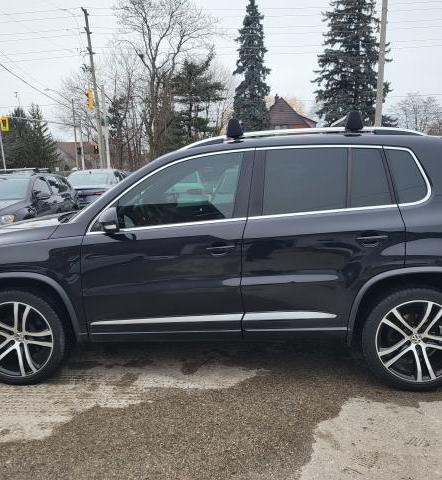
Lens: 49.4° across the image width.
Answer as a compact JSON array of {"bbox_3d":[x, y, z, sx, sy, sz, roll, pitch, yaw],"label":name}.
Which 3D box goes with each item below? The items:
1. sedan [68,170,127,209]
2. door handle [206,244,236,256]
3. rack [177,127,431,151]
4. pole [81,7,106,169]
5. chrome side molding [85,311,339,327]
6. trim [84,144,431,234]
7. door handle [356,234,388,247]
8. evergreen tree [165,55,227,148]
[{"bbox_3d":[-3.926,-1.521,15.434,1.820,1.470,4.750,-2,9,0],"label":"sedan"},{"bbox_3d":[0.000,0.061,3.003,0.195,0.050,0.050,-1,9,6],"label":"door handle"},{"bbox_3d":[0.512,-0.669,3.157,1.610,0.115,0.070,-1,9,6],"label":"rack"},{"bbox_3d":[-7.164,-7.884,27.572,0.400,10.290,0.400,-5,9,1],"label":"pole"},{"bbox_3d":[-0.068,0.500,3.063,1.585,0.070,0.030,-1,9,6],"label":"chrome side molding"},{"bbox_3d":[0.188,-0.317,3.047,2.200,0.520,0.200,-1,9,5],"label":"trim"},{"bbox_3d":[0.913,0.000,2.907,0.195,0.050,0.050,-1,9,6],"label":"door handle"},{"bbox_3d":[-1.632,-9.227,37.004,4.500,9.640,4.500,-2,9,0],"label":"evergreen tree"}]

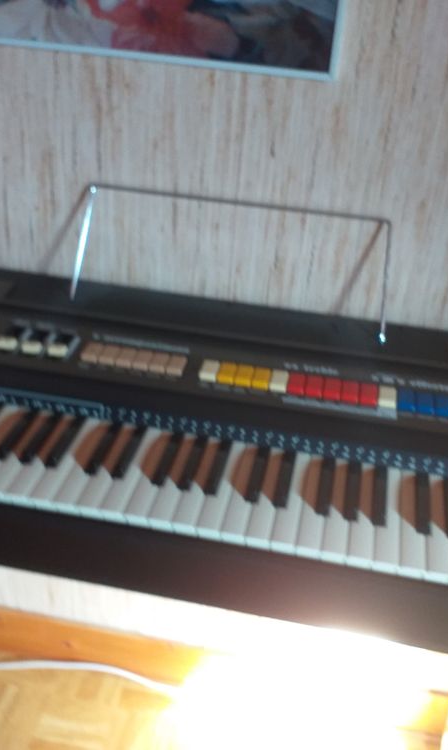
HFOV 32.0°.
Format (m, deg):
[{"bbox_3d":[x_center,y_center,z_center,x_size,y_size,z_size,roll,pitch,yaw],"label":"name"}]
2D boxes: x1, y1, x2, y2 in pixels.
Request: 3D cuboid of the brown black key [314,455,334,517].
[{"bbox_3d":[0.104,0.108,0.779,0.012,0.011,0.085,9,34,8],"label":"brown black key"}]

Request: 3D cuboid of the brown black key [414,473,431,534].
[{"bbox_3d":[0.196,0.122,0.766,0.012,0.011,0.085,9,34,8],"label":"brown black key"}]

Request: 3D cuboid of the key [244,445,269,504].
[{"bbox_3d":[0.034,0.099,0.797,0.012,0.010,0.086,9,32,7],"label":"key"}]

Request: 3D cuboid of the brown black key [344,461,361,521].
[{"bbox_3d":[0.130,0.114,0.785,0.012,0.010,0.086,9,32,7],"label":"brown black key"}]

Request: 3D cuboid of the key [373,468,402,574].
[{"bbox_3d":[0.161,0.140,0.765,0.022,0.013,0.134,9,34,8],"label":"key"}]

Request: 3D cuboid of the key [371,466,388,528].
[{"bbox_3d":[0.157,0.118,0.781,0.012,0.010,0.086,9,32,7],"label":"key"}]

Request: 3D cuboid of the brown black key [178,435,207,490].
[{"bbox_3d":[-0.030,0.088,0.802,0.011,0.011,0.085,9,34,8],"label":"brown black key"}]

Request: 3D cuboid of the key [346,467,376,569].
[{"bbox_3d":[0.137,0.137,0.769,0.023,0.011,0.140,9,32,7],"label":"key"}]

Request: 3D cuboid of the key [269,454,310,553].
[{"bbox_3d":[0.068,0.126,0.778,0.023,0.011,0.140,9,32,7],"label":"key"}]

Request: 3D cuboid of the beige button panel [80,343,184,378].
[{"bbox_3d":[-0.102,-0.018,0.902,0.120,0.010,0.030,9,37,8],"label":"beige button panel"}]

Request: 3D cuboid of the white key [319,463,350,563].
[{"bbox_3d":[0.115,0.133,0.771,0.022,0.013,0.134,9,34,8],"label":"white key"}]

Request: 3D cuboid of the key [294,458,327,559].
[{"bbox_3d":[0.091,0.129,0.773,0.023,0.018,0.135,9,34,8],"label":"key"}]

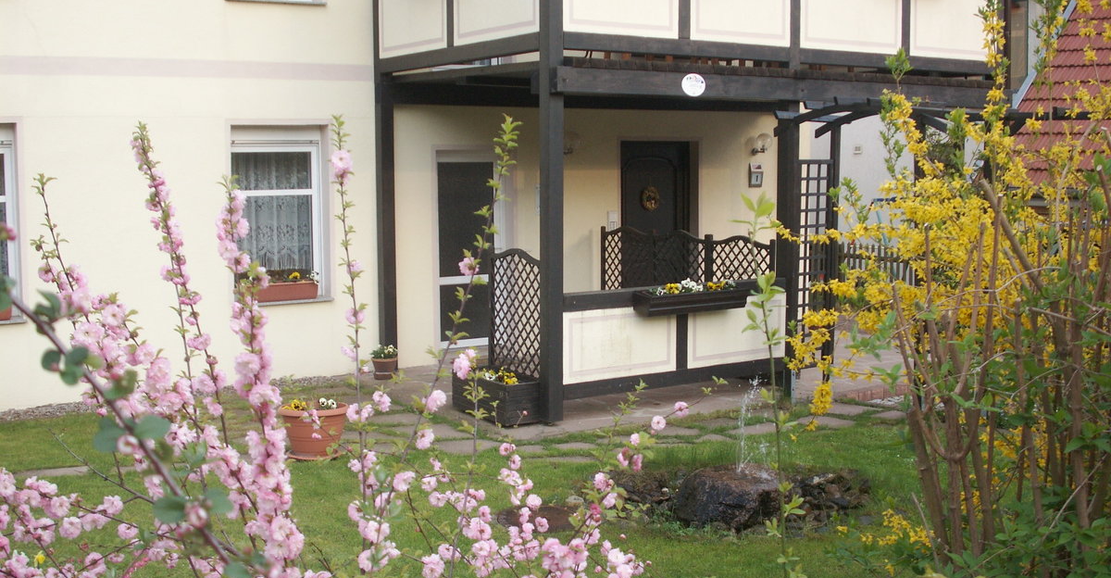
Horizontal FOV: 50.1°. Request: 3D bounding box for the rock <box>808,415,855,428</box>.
[{"bbox_3d":[2.185,1.054,9.450,0.430,0.060,0.400,0,7,0],"label":"rock"}]

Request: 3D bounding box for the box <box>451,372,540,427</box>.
[{"bbox_3d":[-0.464,0.837,9.505,0.346,0.330,0.903,-4,8,-32],"label":"box"}]

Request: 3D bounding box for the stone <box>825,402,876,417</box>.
[{"bbox_3d":[2.465,1.040,10.022,0.440,0.050,0.400,4,8,28],"label":"stone"}]

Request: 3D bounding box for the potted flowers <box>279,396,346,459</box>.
[{"bbox_3d":[-1.740,1.026,8.520,0.500,0.340,0.500,0,7,0],"label":"potted flowers"}]

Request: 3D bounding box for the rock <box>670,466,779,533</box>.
[{"bbox_3d":[1.009,1.202,7.094,0.640,0.310,0.460,0,7,0],"label":"rock"}]

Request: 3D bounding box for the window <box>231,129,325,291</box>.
[{"bbox_3d":[-2.583,-0.731,11.027,0.930,1.570,0.140,-4,8,-32],"label":"window"}]

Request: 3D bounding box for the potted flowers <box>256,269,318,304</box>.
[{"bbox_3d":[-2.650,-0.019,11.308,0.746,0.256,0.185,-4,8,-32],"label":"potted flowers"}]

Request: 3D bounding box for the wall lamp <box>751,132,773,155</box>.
[{"bbox_3d":[2.401,-1.693,13.873,0.190,0.270,0.270,-4,8,-32],"label":"wall lamp"}]

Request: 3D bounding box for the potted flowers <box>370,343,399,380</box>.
[{"bbox_3d":[-1.630,0.692,11.300,0.260,0.330,0.260,0,7,0],"label":"potted flowers"}]

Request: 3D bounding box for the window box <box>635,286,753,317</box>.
[{"bbox_3d":[1.117,0.096,9.654,1.025,0.178,0.223,-4,8,-32],"label":"window box"}]

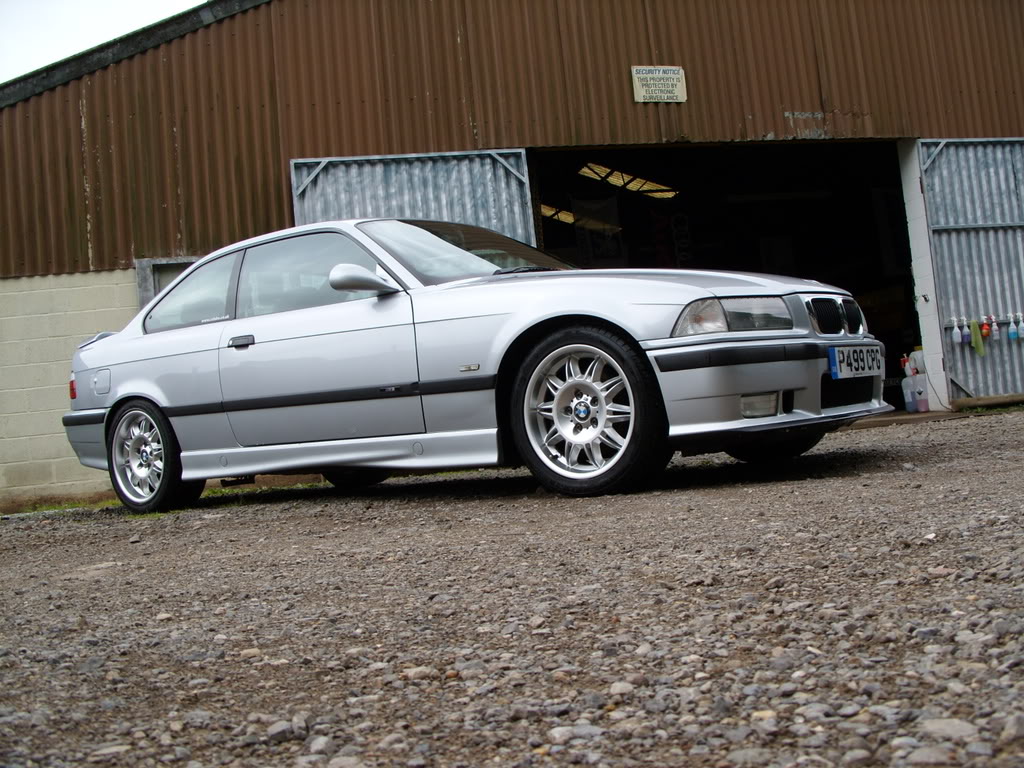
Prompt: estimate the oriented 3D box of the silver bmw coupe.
[{"bbox_3d":[-0.419,-0.130,5.506,4.410,1.310,1.750,-7,-3,39],"label":"silver bmw coupe"}]

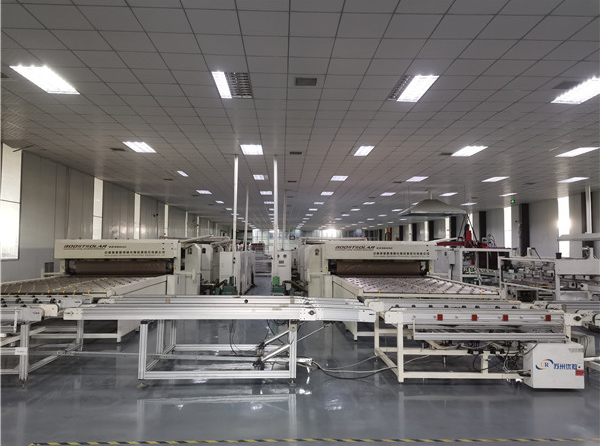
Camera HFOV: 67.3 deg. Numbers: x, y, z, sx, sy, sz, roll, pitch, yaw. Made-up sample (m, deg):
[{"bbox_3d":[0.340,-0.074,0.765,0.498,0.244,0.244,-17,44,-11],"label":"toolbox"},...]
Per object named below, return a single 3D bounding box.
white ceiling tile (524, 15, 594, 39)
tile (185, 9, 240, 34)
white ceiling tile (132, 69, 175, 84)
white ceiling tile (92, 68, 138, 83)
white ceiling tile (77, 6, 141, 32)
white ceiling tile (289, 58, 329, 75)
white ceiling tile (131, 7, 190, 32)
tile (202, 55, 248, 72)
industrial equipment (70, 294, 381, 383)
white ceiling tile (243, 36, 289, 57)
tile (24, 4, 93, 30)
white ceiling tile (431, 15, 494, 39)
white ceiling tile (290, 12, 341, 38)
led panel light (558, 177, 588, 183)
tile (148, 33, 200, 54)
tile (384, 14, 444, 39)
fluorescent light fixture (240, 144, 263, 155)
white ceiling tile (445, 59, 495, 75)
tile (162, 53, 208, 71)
[{"bbox_3d":[3.167,-2.392,5.565,0.600,0.020,0.600,0,-3,-2],"label":"white ceiling tile"},{"bbox_3d":[-1.025,-2.415,5.401,0.600,0.020,0.600,0,-3,-2],"label":"tile"},{"bbox_3d":[-2.298,-2.316,7.124,0.600,0.020,0.600,0,-3,-2],"label":"white ceiling tile"},{"bbox_3d":[-2.897,-2.325,7.134,0.600,0.020,0.600,0,-3,-2],"label":"white ceiling tile"},{"bbox_3d":[-2.229,-2.429,5.361,0.600,0.020,0.600,0,-3,-2],"label":"white ceiling tile"},{"bbox_3d":[0.123,-2.340,6.649,0.600,0.020,0.600,0,-3,-2],"label":"white ceiling tile"},{"bbox_3d":[-1.629,-2.425,5.384,0.600,0.020,0.600,0,-3,-2],"label":"white ceiling tile"},{"bbox_3d":[-1.074,-2.344,6.583,0.600,0.020,0.600,0,-3,-2],"label":"tile"},{"bbox_3d":[-0.933,1.473,5.971,3.597,0.910,1.565,0,-3,-2],"label":"industrial equipment"},{"bbox_3d":[-0.453,-2.380,6.028,0.600,0.020,0.600,0,-3,-2],"label":"white ceiling tile"},{"bbox_3d":[-2.824,-2.425,5.327,0.600,0.020,0.600,0,-3,-2],"label":"tile"},{"bbox_3d":[1.968,-2.400,5.520,0.600,0.020,0.600,0,-3,-2],"label":"white ceiling tile"},{"bbox_3d":[0.174,-2.408,5.450,0.600,0.020,0.600,0,-3,-2],"label":"white ceiling tile"},{"bbox_3d":[10.488,-1.646,17.411,0.600,0.040,1.200,0,-3,-2],"label":"led panel light"},{"bbox_3d":[-1.649,-2.383,5.967,0.600,0.020,0.600,0,-3,-2],"label":"tile"},{"bbox_3d":[1.373,-2.401,5.500,0.600,0.020,0.600,0,-3,-2],"label":"tile"},{"bbox_3d":[-1.293,-2.026,12.290,0.600,0.060,1.200,0,-3,-2],"label":"fluorescent light fixture"},{"bbox_3d":[2.522,-2.324,6.739,0.600,0.020,0.600,0,-3,-2],"label":"white ceiling tile"},{"bbox_3d":[-1.674,-2.348,6.558,0.600,0.020,0.600,0,-3,-2],"label":"tile"}]

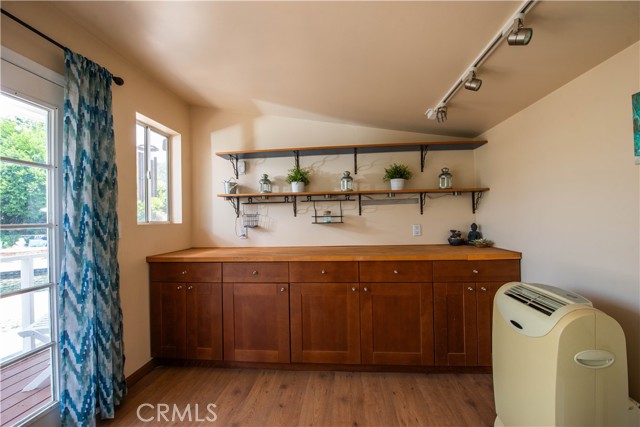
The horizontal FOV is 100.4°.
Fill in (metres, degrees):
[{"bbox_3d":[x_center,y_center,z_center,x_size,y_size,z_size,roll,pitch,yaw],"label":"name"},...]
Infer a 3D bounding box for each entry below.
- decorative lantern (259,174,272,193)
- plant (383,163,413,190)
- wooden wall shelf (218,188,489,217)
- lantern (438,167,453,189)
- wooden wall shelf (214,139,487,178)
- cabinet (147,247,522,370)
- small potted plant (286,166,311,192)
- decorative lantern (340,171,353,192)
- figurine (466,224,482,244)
[{"bbox_3d":[-0.528,-0.280,2.601,0.127,0.210,0.127,-1,-1,4],"label":"decorative lantern"},{"bbox_3d":[0.733,-0.333,2.499,0.268,0.265,0.260,-1,-1,4],"label":"plant"},{"bbox_3d":[0.269,-0.084,2.537,2.447,0.214,0.251,-1,-1,4],"label":"wooden wall shelf"},{"bbox_3d":[1.164,-0.314,2.468,0.127,0.210,0.127,-1,-1,4],"label":"lantern"},{"bbox_3d":[0.256,-0.494,2.544,2.449,0.214,0.251,-1,-1,4],"label":"wooden wall shelf"},{"bbox_3d":[0.065,0.783,2.338,2.838,0.914,0.653,-1,-1,4],"label":"cabinet"},{"bbox_3d":[-0.201,-0.316,2.573,0.240,0.267,0.233,-1,-1,4],"label":"small potted plant"},{"bbox_3d":[0.258,-0.296,2.539,0.127,0.210,0.127,-1,-1,4],"label":"decorative lantern"},{"bbox_3d":[1.423,0.202,2.457,0.155,0.203,0.100,-2,-1,31],"label":"figurine"}]

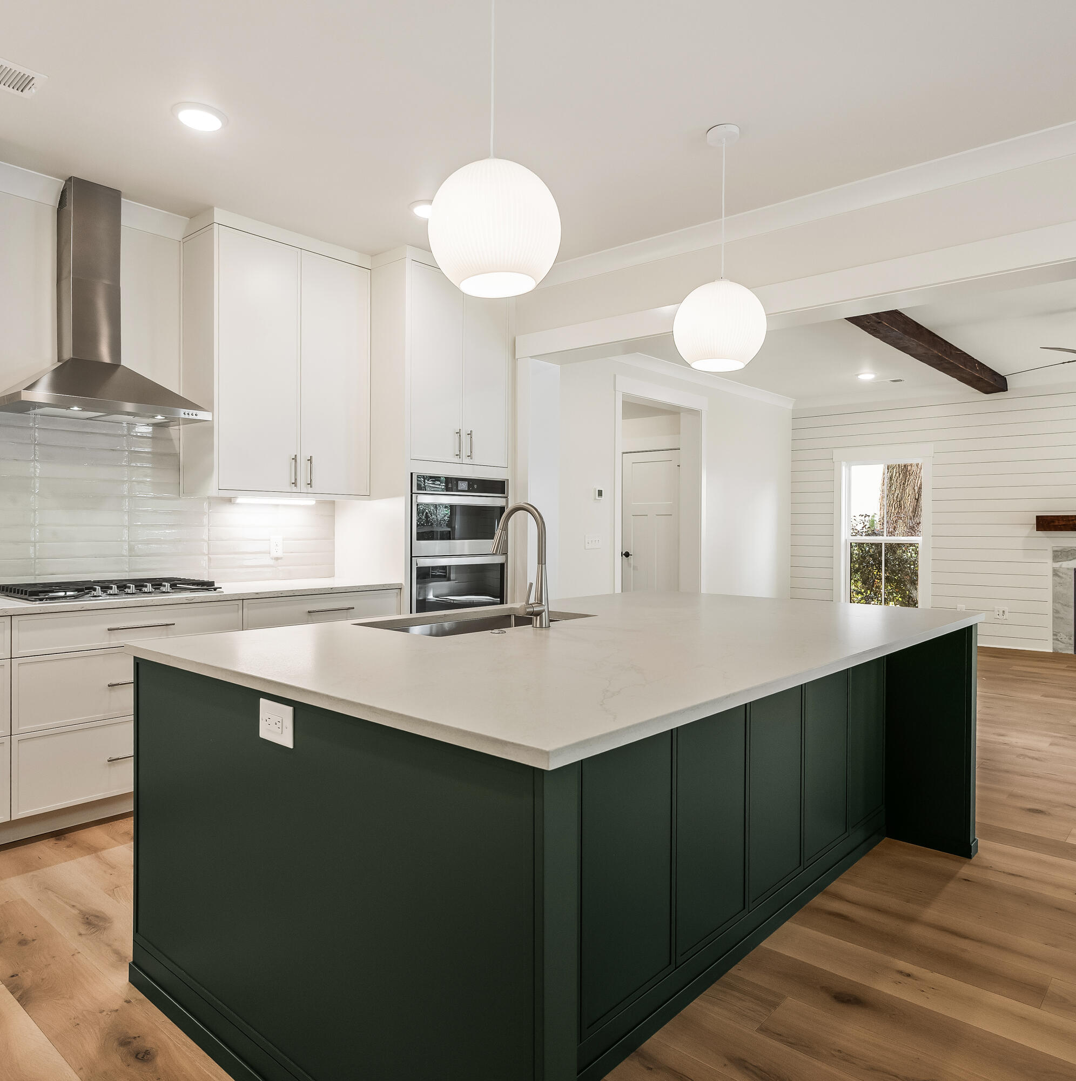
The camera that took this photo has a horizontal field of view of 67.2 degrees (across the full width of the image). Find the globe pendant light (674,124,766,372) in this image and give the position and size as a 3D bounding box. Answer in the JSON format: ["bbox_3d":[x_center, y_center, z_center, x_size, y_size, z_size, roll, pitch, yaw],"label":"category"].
[{"bbox_3d":[0.701,-1.106,3.071,0.345,0.895,0.345,0,1,0],"label":"globe pendant light"}]

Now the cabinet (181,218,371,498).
[{"bbox_3d":[-1.362,-0.896,4.306,0.345,1.345,0.914,1,1,41],"label":"cabinet"}]

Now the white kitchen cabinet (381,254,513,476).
[{"bbox_3d":[-0.667,-0.969,4.861,0.640,1.170,0.840,1,1,41],"label":"white kitchen cabinet"}]

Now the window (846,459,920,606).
[{"bbox_3d":[3.871,-0.012,9.100,0.870,1.740,0.100,1,1,41],"label":"window"}]

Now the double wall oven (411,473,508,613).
[{"bbox_3d":[-0.641,0.169,4.846,0.605,1.075,0.756,1,1,41],"label":"double wall oven"}]

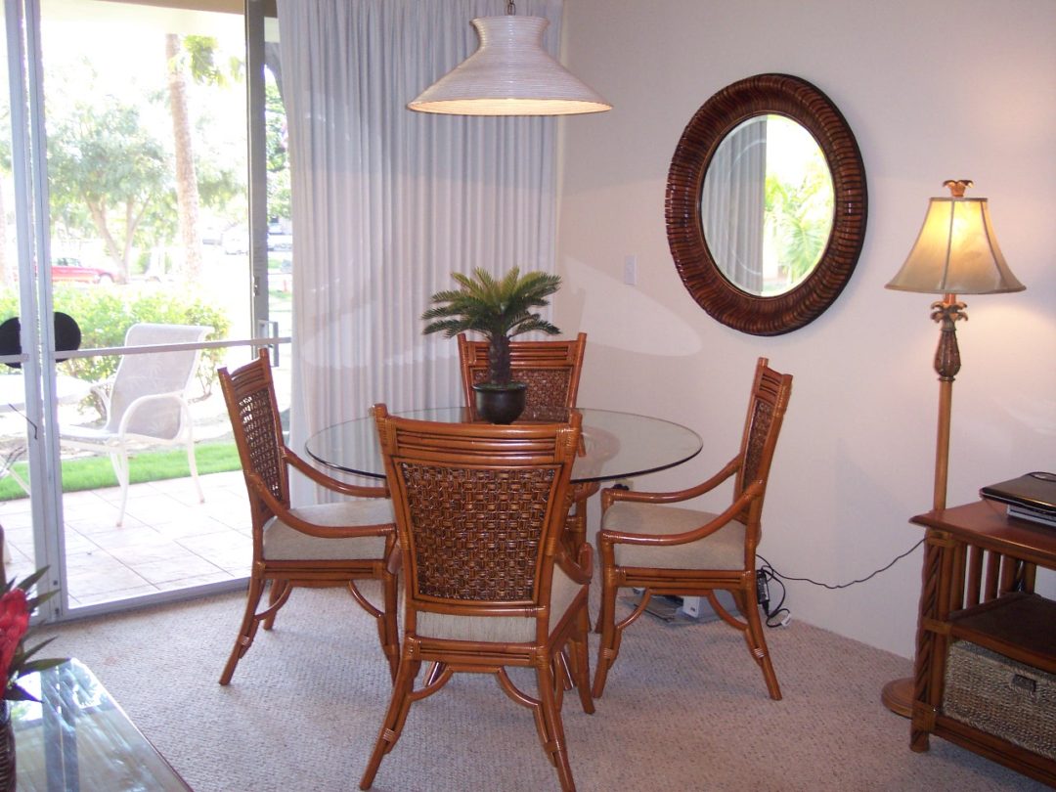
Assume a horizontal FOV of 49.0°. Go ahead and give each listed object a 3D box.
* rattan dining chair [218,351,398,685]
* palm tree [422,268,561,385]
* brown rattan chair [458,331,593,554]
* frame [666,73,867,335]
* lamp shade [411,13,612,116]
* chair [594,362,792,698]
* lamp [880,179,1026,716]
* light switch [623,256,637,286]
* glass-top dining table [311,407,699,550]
[{"bbox_3d":[-0.642,0.363,3.707,0.565,0.980,0.575,1,9,2],"label":"rattan dining chair"},{"bbox_3d":[-0.115,-0.221,3.735,0.447,0.379,0.447,1,9,0],"label":"palm tree"},{"bbox_3d":[-0.041,0.285,4.207,0.584,0.975,0.576,1,9,3],"label":"brown rattan chair"},{"bbox_3d":[0.807,-0.677,4.119,0.075,0.910,0.910,-6,11,-36],"label":"frame"},{"bbox_3d":[-0.050,-0.974,3.408,0.608,0.252,0.608,1,9,0],"label":"lamp shade"},{"bbox_3d":[0.498,0.383,3.654,0.565,0.980,0.575,1,9,3],"label":"chair"},{"bbox_3d":[1.206,0.161,3.323,0.395,1.532,0.395,1,9,0],"label":"lamp"},{"bbox_3d":[0.411,-0.509,4.690,0.012,0.115,0.071,-6,11,-37],"label":"light switch"},{"bbox_3d":[-0.079,0.494,3.668,1.216,0.740,1.216,1,9,0],"label":"glass-top dining table"}]

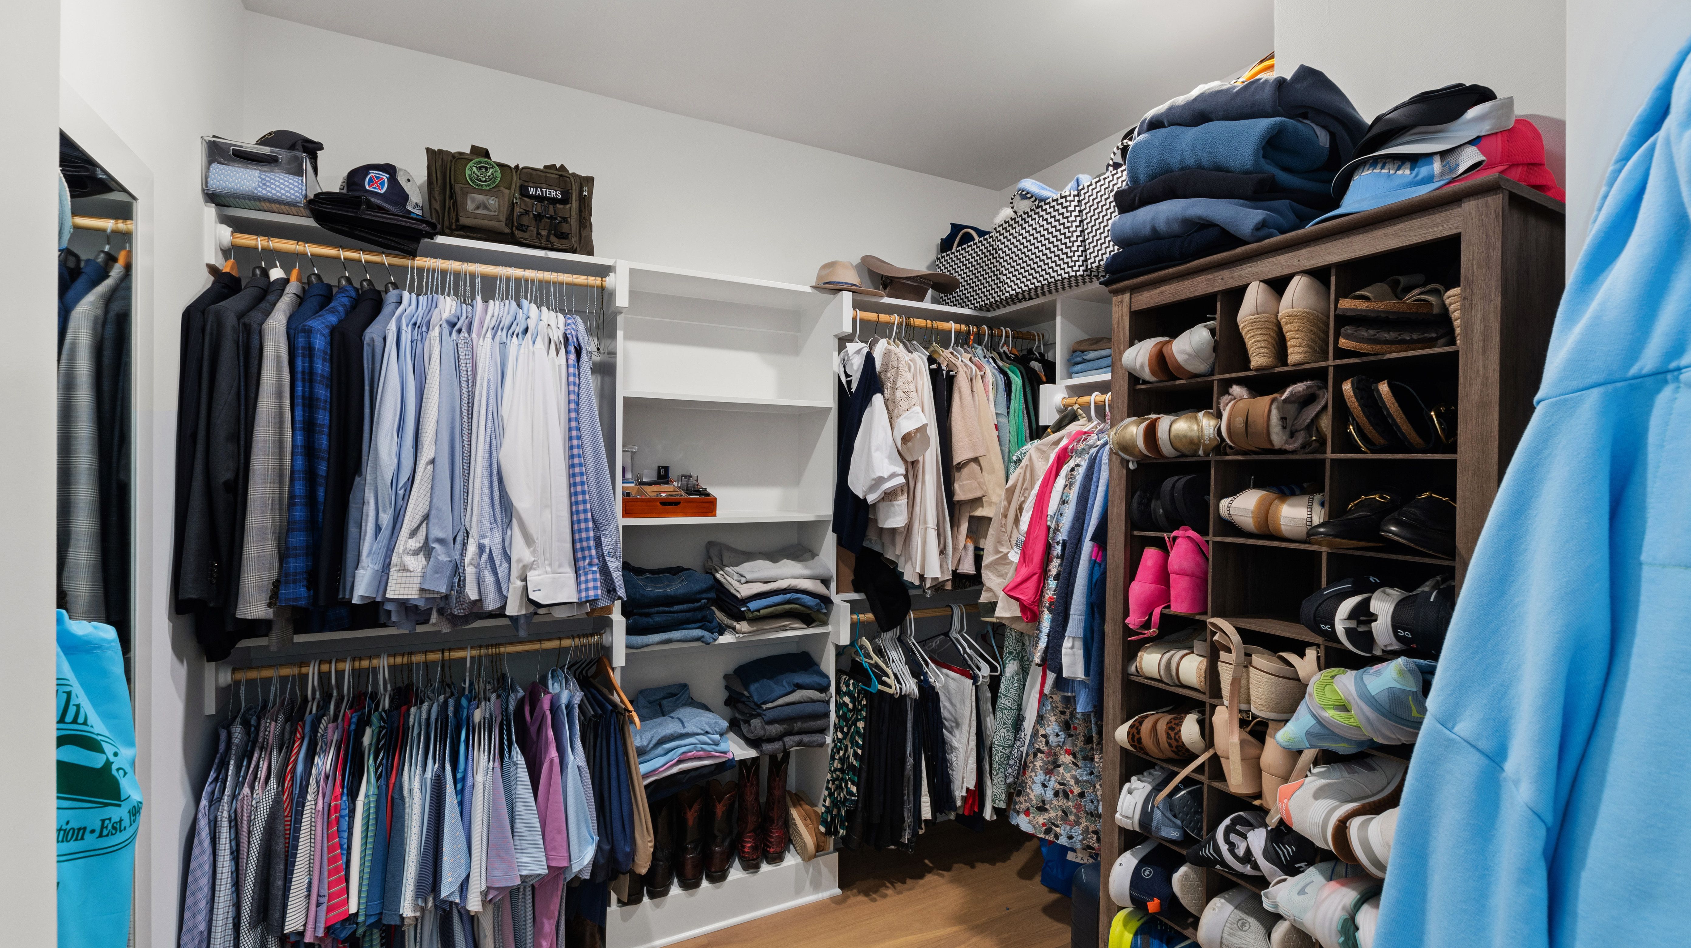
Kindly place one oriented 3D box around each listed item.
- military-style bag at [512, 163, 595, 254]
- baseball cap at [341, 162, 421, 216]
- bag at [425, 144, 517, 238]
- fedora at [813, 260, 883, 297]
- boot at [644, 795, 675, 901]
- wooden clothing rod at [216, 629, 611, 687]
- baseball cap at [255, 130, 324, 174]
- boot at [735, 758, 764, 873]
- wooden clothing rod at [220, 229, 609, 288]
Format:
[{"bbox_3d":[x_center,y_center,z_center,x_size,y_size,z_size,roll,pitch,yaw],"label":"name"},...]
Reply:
[{"bbox_3d":[-0.860,-0.752,2.075,0.215,0.245,0.175,0,0,-27],"label":"military-style bag"},{"bbox_3d":[-1.251,-0.773,1.903,0.185,0.150,0.260,0,0,-22],"label":"baseball cap"},{"bbox_3d":[-1.047,-0.759,1.980,0.215,0.255,0.175,0,0,-27],"label":"bag"},{"bbox_3d":[-0.002,-0.693,2.539,0.270,0.130,0.315,0,0,-27],"label":"fedora"},{"bbox_3d":[-0.615,1.185,2.348,0.105,0.290,0.285,1,0,-15],"label":"boot"},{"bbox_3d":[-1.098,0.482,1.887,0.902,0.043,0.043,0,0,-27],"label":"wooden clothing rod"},{"bbox_3d":[-1.496,-0.846,1.868,0.255,0.140,0.180,0,0,-35],"label":"baseball cap"},{"bbox_3d":[-0.341,1.166,2.494,0.100,0.330,0.280,1,0,-13],"label":"boot"},{"bbox_3d":[-1.094,-0.567,1.878,0.886,0.035,0.035,-1,1,-27],"label":"wooden clothing rod"}]

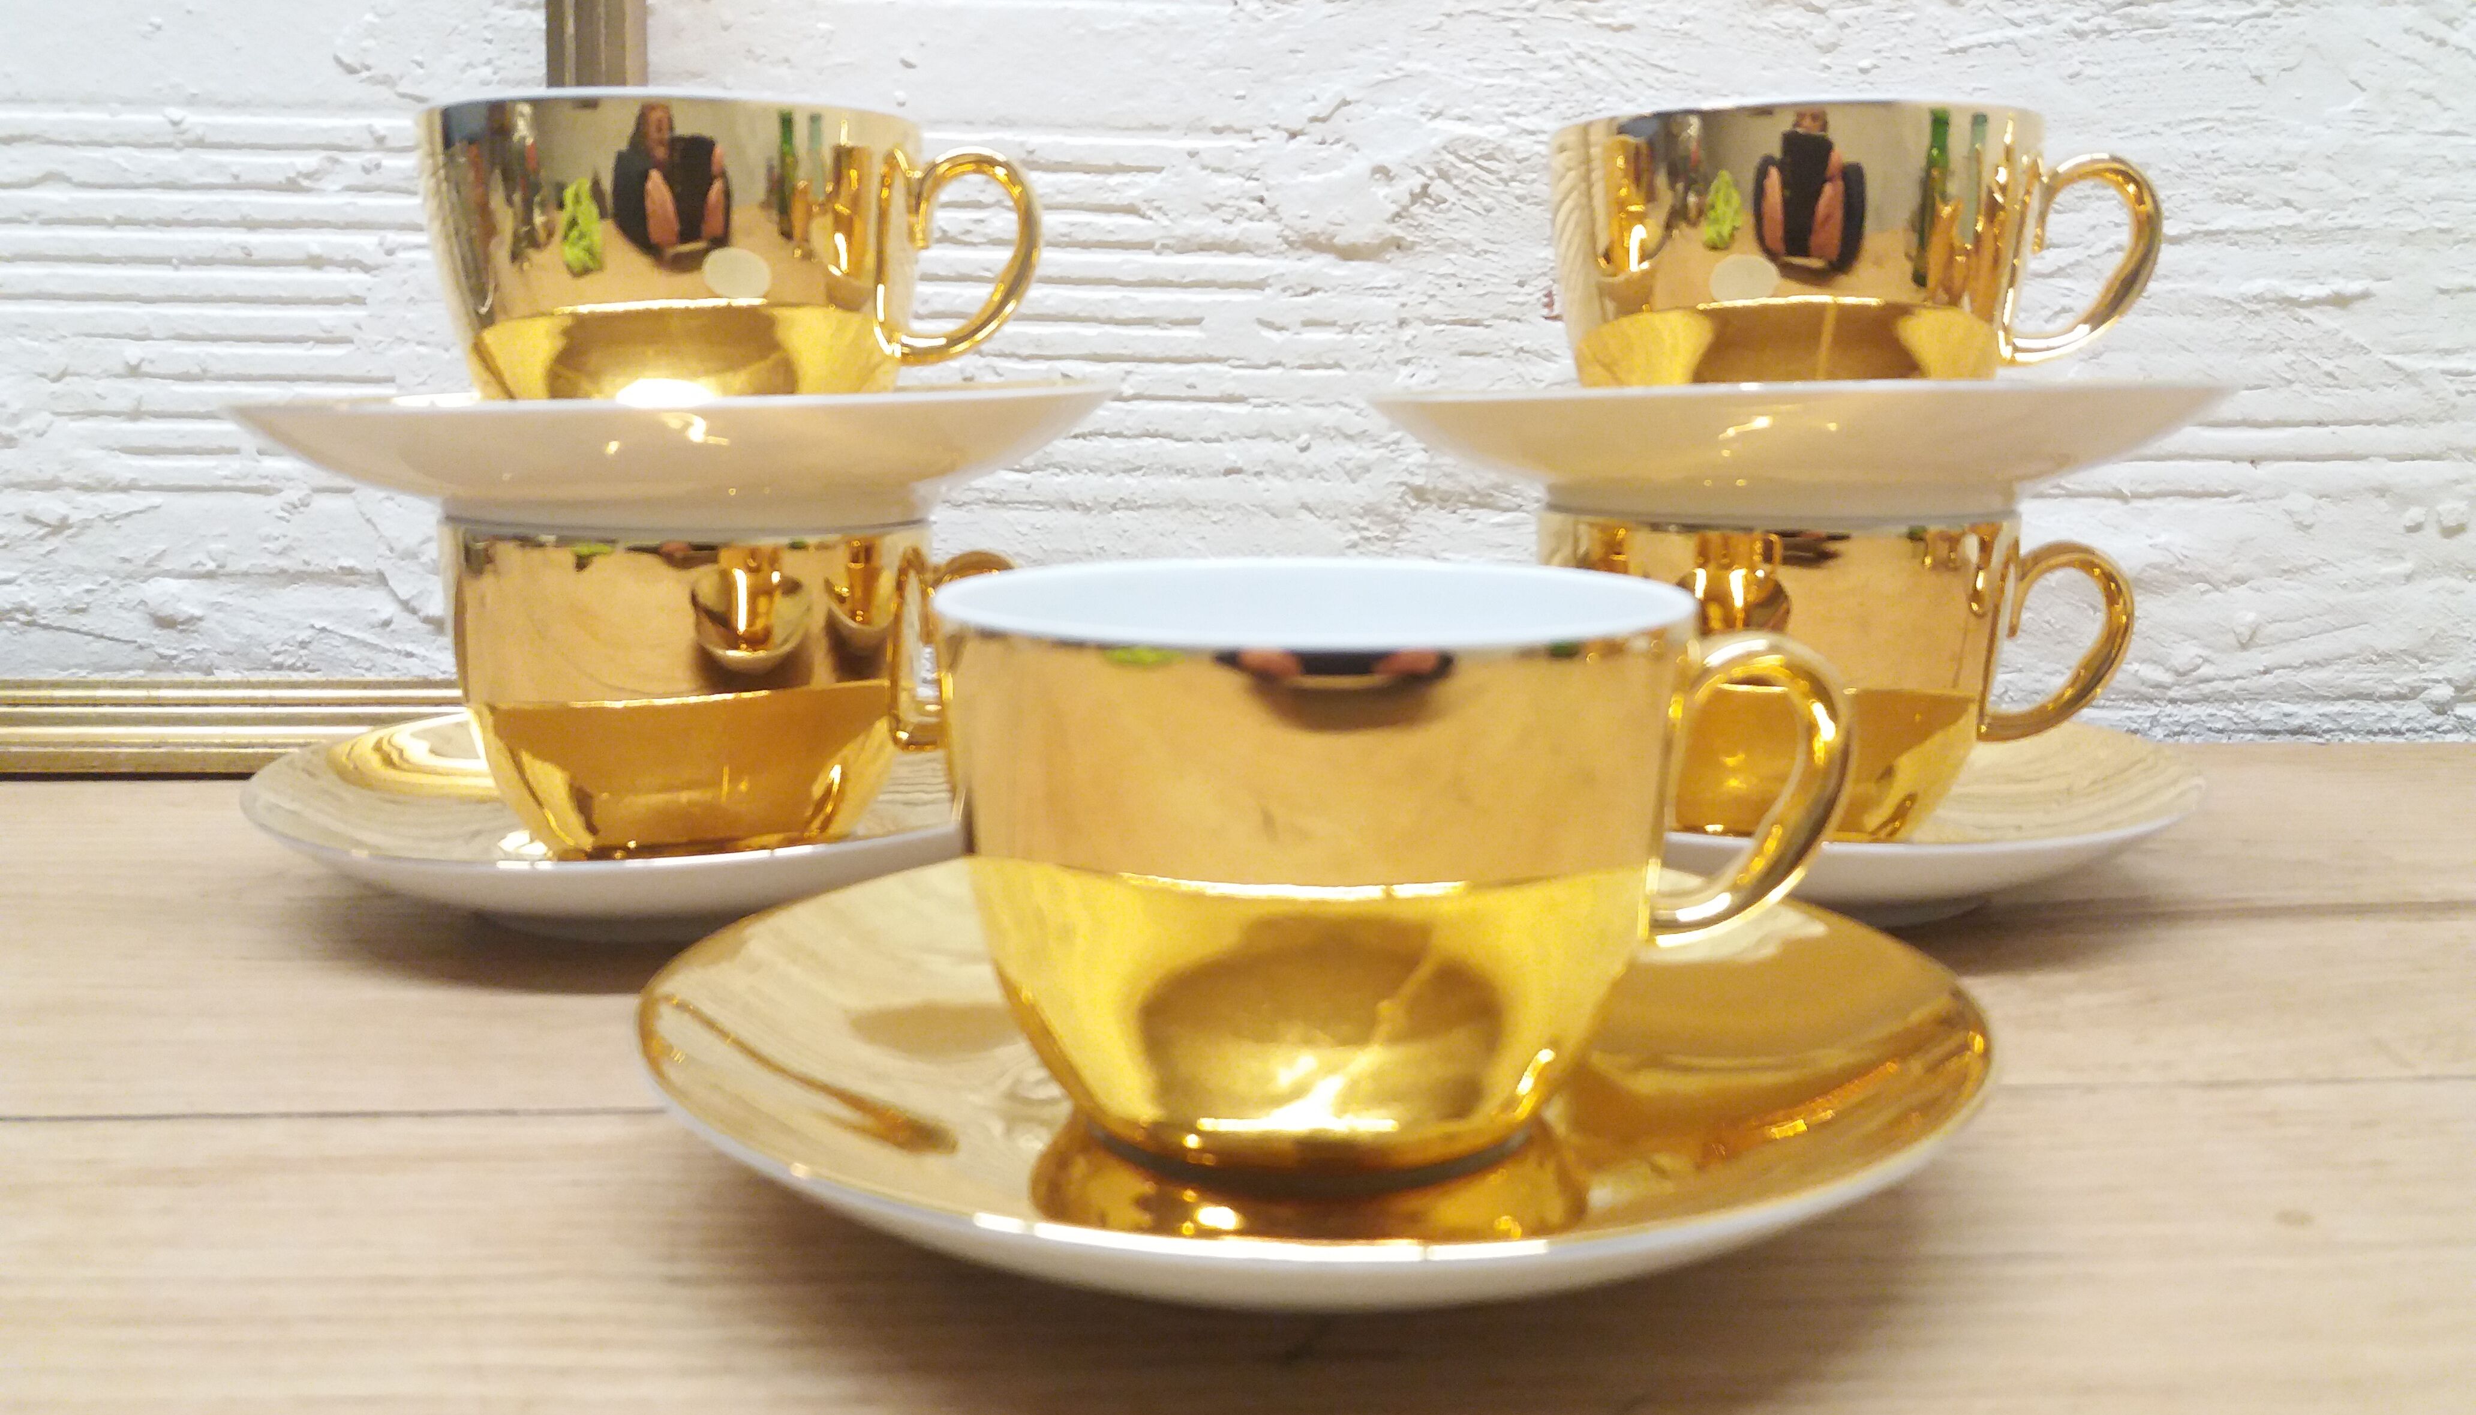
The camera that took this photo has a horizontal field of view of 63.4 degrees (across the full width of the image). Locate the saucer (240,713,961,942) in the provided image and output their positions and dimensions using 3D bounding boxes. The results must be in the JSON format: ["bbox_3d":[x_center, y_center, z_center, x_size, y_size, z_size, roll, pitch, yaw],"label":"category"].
[{"bbox_3d":[-0.103,0.021,0.381,0.158,0.022,0.158,0,10,0],"label":"saucer"}]

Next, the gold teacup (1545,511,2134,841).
[{"bbox_3d":[0.111,-0.006,0.382,0.110,0.063,0.089,2,10,13],"label":"gold teacup"}]

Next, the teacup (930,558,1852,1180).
[{"bbox_3d":[0.019,0.018,0.243,0.110,0.063,0.089,0,10,0],"label":"teacup"}]

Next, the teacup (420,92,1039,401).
[{"bbox_3d":[-0.087,-0.071,0.359,0.110,0.063,0.089,1,10,9],"label":"teacup"}]

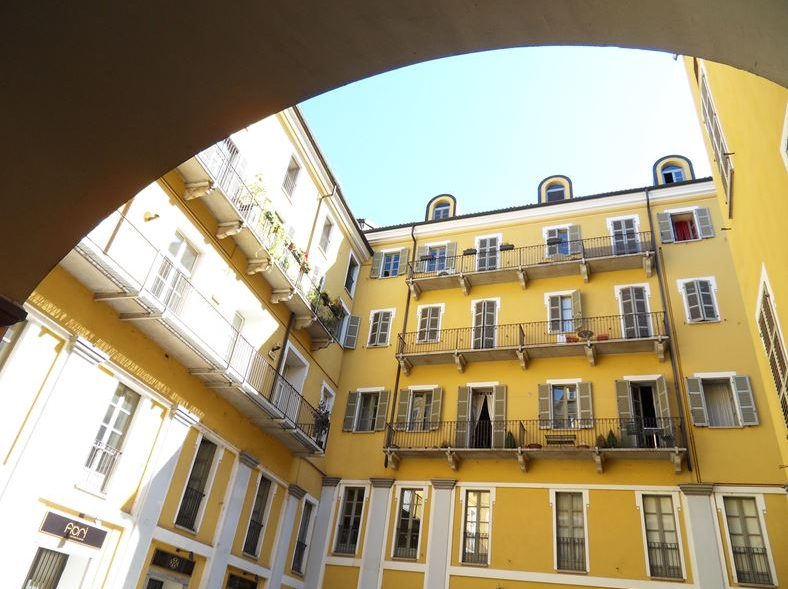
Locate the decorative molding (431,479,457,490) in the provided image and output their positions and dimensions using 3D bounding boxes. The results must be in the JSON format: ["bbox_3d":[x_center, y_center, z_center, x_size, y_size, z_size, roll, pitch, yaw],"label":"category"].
[{"bbox_3d":[1.933,7.258,20.788,1.025,0.318,0.200,-6,-35,22],"label":"decorative molding"}]

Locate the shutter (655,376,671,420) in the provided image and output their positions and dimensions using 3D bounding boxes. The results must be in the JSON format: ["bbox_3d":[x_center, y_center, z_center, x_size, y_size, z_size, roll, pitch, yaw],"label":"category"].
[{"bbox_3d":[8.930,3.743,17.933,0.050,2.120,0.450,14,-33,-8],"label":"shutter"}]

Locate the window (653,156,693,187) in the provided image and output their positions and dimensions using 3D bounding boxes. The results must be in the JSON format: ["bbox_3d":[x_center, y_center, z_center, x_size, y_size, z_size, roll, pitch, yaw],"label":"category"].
[{"bbox_3d":[13.251,-5.309,25.821,1.732,2.228,1.300,-6,-35,21],"label":"window"}]

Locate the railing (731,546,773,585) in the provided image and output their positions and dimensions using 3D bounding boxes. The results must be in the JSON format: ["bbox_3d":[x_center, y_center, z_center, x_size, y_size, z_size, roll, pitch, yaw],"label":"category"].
[{"bbox_3d":[10.666,8.082,16.225,0.897,1.006,0.050,-6,-35,21],"label":"railing"}]

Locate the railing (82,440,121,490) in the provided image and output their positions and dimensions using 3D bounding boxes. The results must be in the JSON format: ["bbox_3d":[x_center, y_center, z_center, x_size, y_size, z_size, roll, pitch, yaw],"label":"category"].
[{"bbox_3d":[-6.332,3.723,11.838,0.070,0.950,0.860,-2,-34,17],"label":"railing"}]

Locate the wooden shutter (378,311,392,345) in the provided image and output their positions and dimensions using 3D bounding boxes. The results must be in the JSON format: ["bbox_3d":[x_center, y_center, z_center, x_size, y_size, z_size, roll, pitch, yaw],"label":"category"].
[{"bbox_3d":[-0.397,1.493,24.102,0.440,1.660,0.050,0,-34,13],"label":"wooden shutter"}]

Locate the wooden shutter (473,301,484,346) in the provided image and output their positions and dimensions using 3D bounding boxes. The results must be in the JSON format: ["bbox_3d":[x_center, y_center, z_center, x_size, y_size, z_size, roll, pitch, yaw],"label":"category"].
[{"bbox_3d":[3.525,1.325,22.716,0.412,2.421,0.060,-18,-43,33],"label":"wooden shutter"}]

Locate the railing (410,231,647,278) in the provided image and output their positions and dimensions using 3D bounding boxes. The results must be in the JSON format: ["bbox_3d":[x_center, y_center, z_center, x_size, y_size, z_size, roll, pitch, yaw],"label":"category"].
[{"bbox_3d":[5.541,-1.308,22.867,9.891,1.046,0.780,-6,-36,21],"label":"railing"}]

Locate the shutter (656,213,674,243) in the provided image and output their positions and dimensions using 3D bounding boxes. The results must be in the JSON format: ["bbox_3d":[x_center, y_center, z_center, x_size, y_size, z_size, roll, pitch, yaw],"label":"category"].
[{"bbox_3d":[11.698,-2.861,23.410,0.482,1.568,0.050,-6,-35,22],"label":"shutter"}]

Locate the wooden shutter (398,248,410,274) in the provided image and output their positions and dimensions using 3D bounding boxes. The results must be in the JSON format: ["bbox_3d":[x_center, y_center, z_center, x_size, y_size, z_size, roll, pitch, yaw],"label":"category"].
[{"bbox_3d":[0.546,-1.681,27.888,0.461,1.609,0.050,-11,-38,28],"label":"wooden shutter"}]

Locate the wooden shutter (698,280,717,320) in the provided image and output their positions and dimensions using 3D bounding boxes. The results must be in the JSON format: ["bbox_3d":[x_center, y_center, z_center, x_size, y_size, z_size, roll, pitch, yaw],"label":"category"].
[{"bbox_3d":[12.115,0.213,21.086,0.480,1.789,0.050,-2,-34,15],"label":"wooden shutter"}]

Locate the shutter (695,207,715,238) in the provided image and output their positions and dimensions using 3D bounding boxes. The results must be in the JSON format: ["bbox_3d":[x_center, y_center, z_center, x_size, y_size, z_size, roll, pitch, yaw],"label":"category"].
[{"bbox_3d":[13.040,-2.991,22.861,0.471,1.548,0.050,-6,-35,22],"label":"shutter"}]

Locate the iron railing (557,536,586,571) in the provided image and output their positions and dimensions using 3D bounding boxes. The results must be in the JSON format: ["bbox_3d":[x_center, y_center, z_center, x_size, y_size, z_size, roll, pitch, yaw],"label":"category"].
[{"bbox_3d":[5.478,8.011,16.793,0.849,0.912,0.060,-6,-37,20],"label":"iron railing"}]

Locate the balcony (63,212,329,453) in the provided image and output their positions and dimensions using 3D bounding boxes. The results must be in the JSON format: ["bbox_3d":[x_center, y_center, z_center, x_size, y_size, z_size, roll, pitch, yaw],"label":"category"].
[{"bbox_3d":[-4.958,2.106,16.277,1.066,1.526,13.487,-3,-34,17],"label":"balcony"}]

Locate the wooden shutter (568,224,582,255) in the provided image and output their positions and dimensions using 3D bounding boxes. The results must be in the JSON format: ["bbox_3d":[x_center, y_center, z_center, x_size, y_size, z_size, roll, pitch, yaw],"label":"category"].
[{"bbox_3d":[8.269,-2.509,24.785,0.482,1.589,0.050,-11,-38,28],"label":"wooden shutter"}]

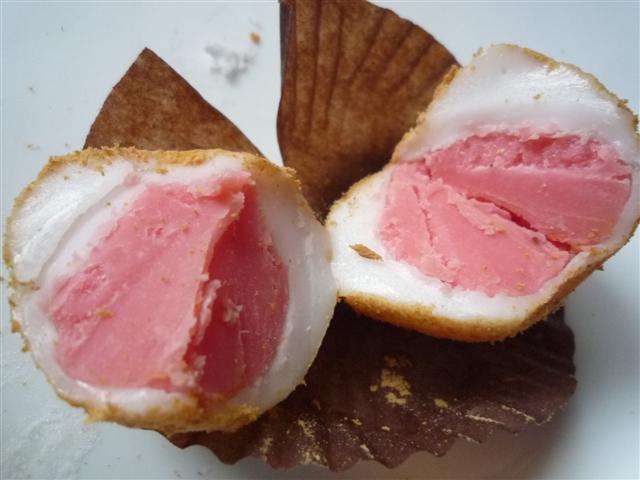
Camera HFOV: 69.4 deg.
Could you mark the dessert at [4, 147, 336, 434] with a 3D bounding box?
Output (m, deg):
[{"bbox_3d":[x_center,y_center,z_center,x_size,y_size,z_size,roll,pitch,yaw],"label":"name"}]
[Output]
[{"bbox_3d":[-0.026,0.010,0.090,0.054,0.039,0.046,-8,55,-6],"label":"dessert"}]

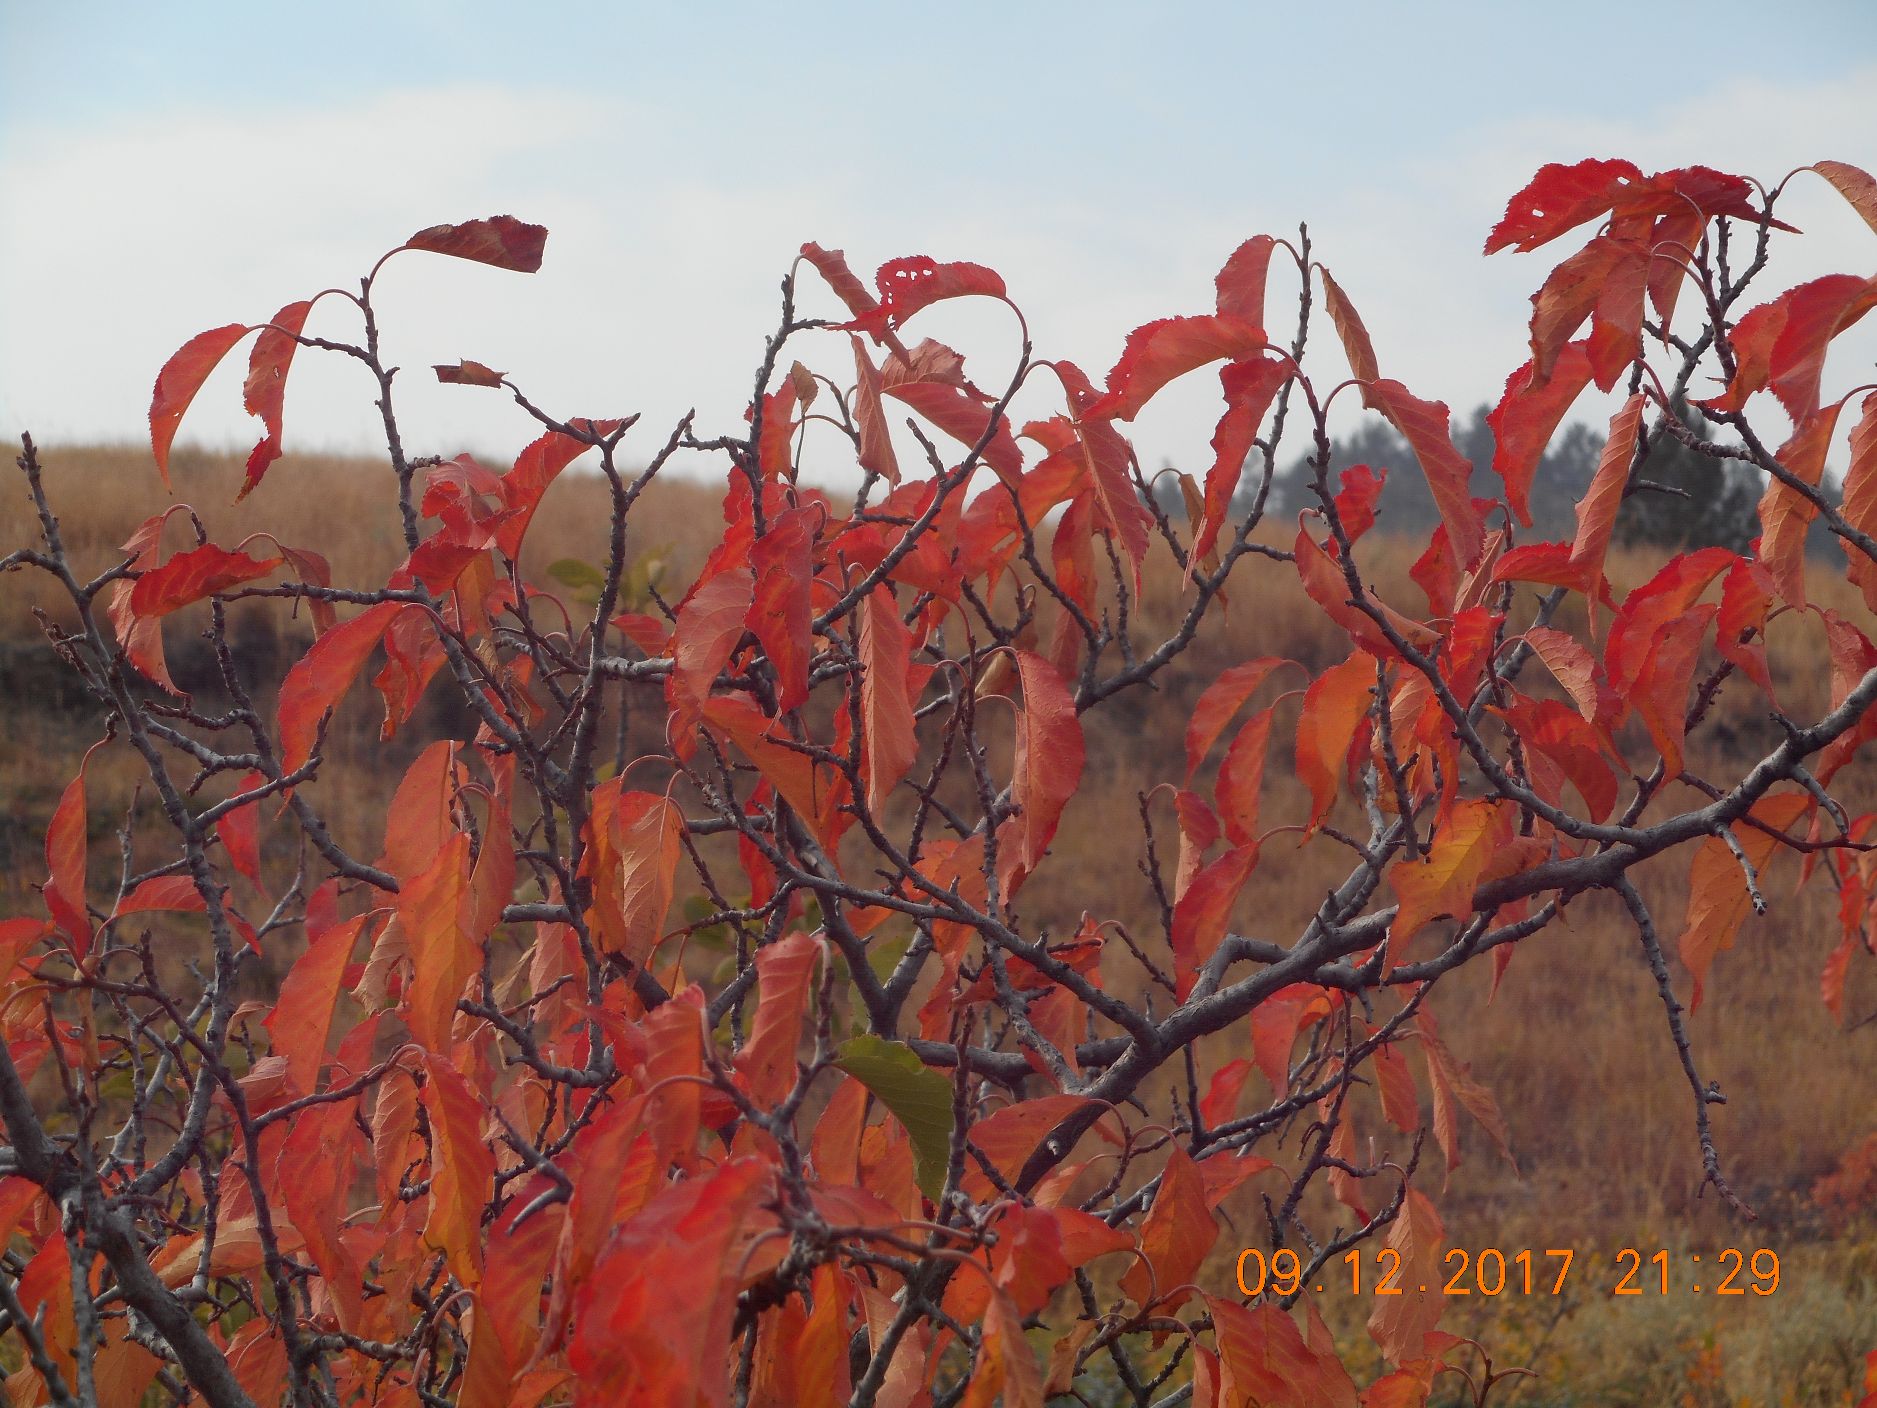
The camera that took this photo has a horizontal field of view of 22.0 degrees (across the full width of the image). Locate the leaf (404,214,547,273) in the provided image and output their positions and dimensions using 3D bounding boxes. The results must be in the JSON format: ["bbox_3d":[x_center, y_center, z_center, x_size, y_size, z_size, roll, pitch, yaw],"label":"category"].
[{"bbox_3d":[-0.157,-0.155,1.630,0.049,0.018,0.022,7,5,-6],"label":"leaf"}]

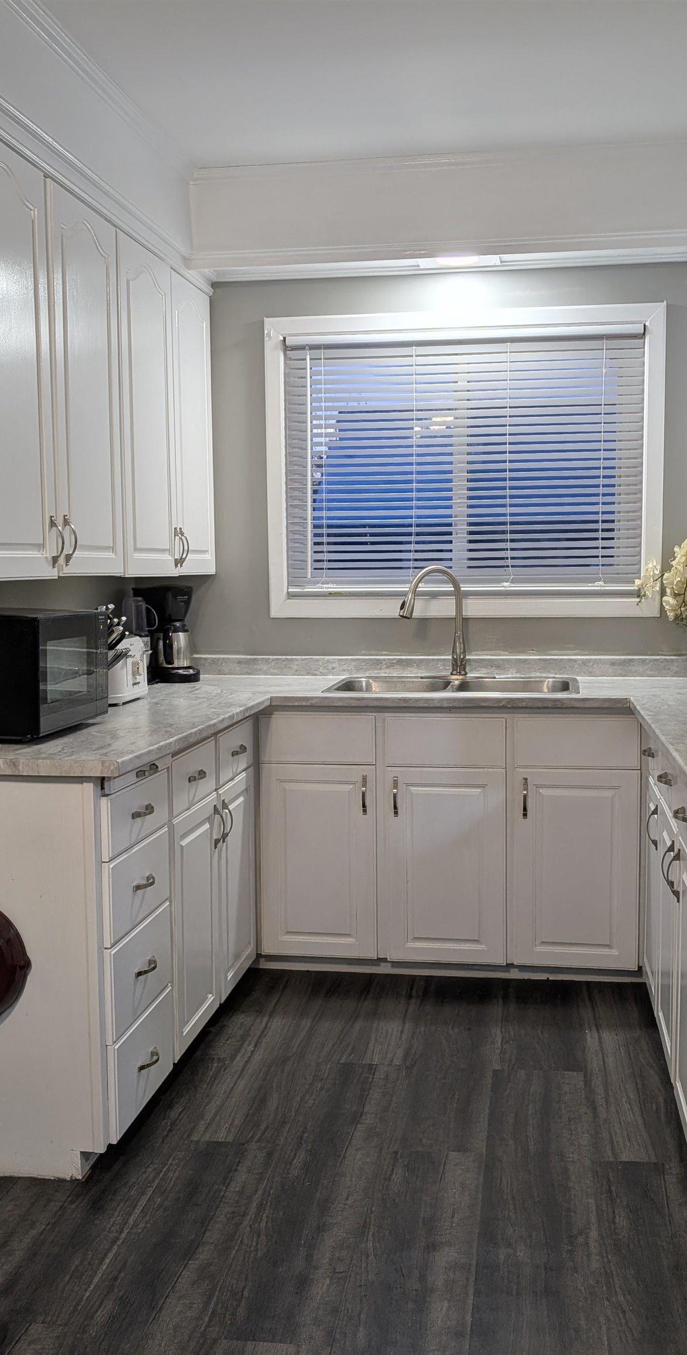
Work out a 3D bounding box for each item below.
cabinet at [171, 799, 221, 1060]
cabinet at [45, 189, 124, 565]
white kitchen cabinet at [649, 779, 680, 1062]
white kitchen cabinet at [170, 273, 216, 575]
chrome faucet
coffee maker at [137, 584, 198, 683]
[{"bbox_3d":[-0.684,0.631,3.296,0.600,0.600,0.435,0,5,9],"label":"cabinet"},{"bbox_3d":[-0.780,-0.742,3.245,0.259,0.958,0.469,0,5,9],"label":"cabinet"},{"bbox_3d":[1.051,0.621,3.245,0.450,0.591,0.753,0,5,9],"label":"white kitchen cabinet"},{"bbox_3d":[-0.660,-0.831,4.255,0.330,0.965,0.460,0,5,9],"label":"white kitchen cabinet"},{"bbox_3d":[0.309,-0.187,4.260,0.250,0.385,0.070,-2,5,-19],"label":"chrome faucet"},{"bbox_3d":[-0.614,-0.159,4.345,0.180,0.335,0.220,-5,7,-42],"label":"coffee maker"}]

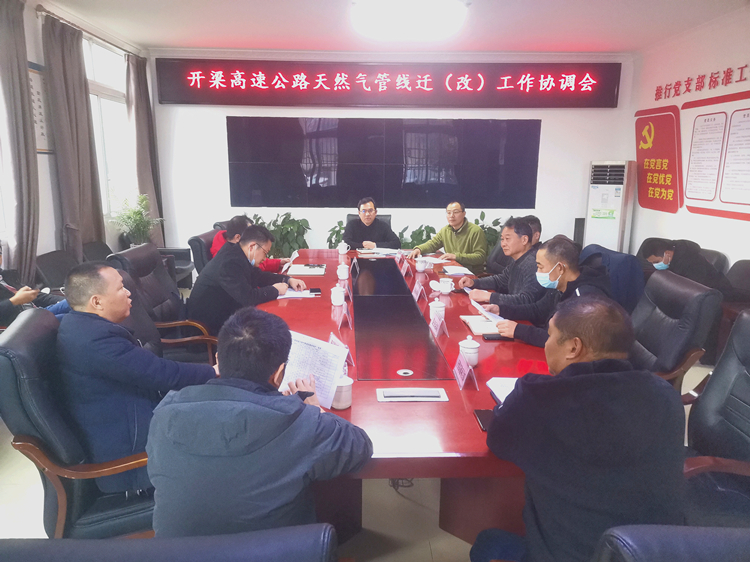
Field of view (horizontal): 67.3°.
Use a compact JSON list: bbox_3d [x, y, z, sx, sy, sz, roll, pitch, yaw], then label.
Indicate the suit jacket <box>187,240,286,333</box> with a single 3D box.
[{"bbox_3d":[-0.840,0.057,3.536,0.620,0.640,0.540,0,12,-2],"label":"suit jacket"}]

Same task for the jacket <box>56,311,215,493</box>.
[{"bbox_3d":[-0.787,0.391,1.879,0.540,0.650,0.520,-4,13,-17],"label":"jacket"}]

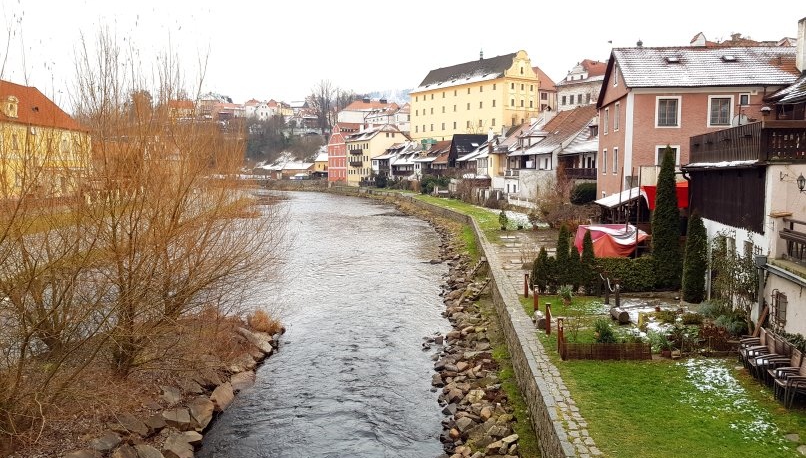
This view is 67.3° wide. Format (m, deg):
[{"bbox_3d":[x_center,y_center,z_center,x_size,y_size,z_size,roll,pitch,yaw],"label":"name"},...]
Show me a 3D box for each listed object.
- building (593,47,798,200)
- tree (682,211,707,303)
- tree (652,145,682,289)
[{"bbox_3d":[19.638,-5.536,40.320,11.500,12.996,10.800,1,6,9],"label":"building"},{"bbox_3d":[11.134,1.056,23.142,0.947,3.608,0.947,3,6,26],"label":"tree"},{"bbox_3d":[11.050,-0.422,25.226,1.247,6.145,1.247,2,6,24],"label":"tree"}]

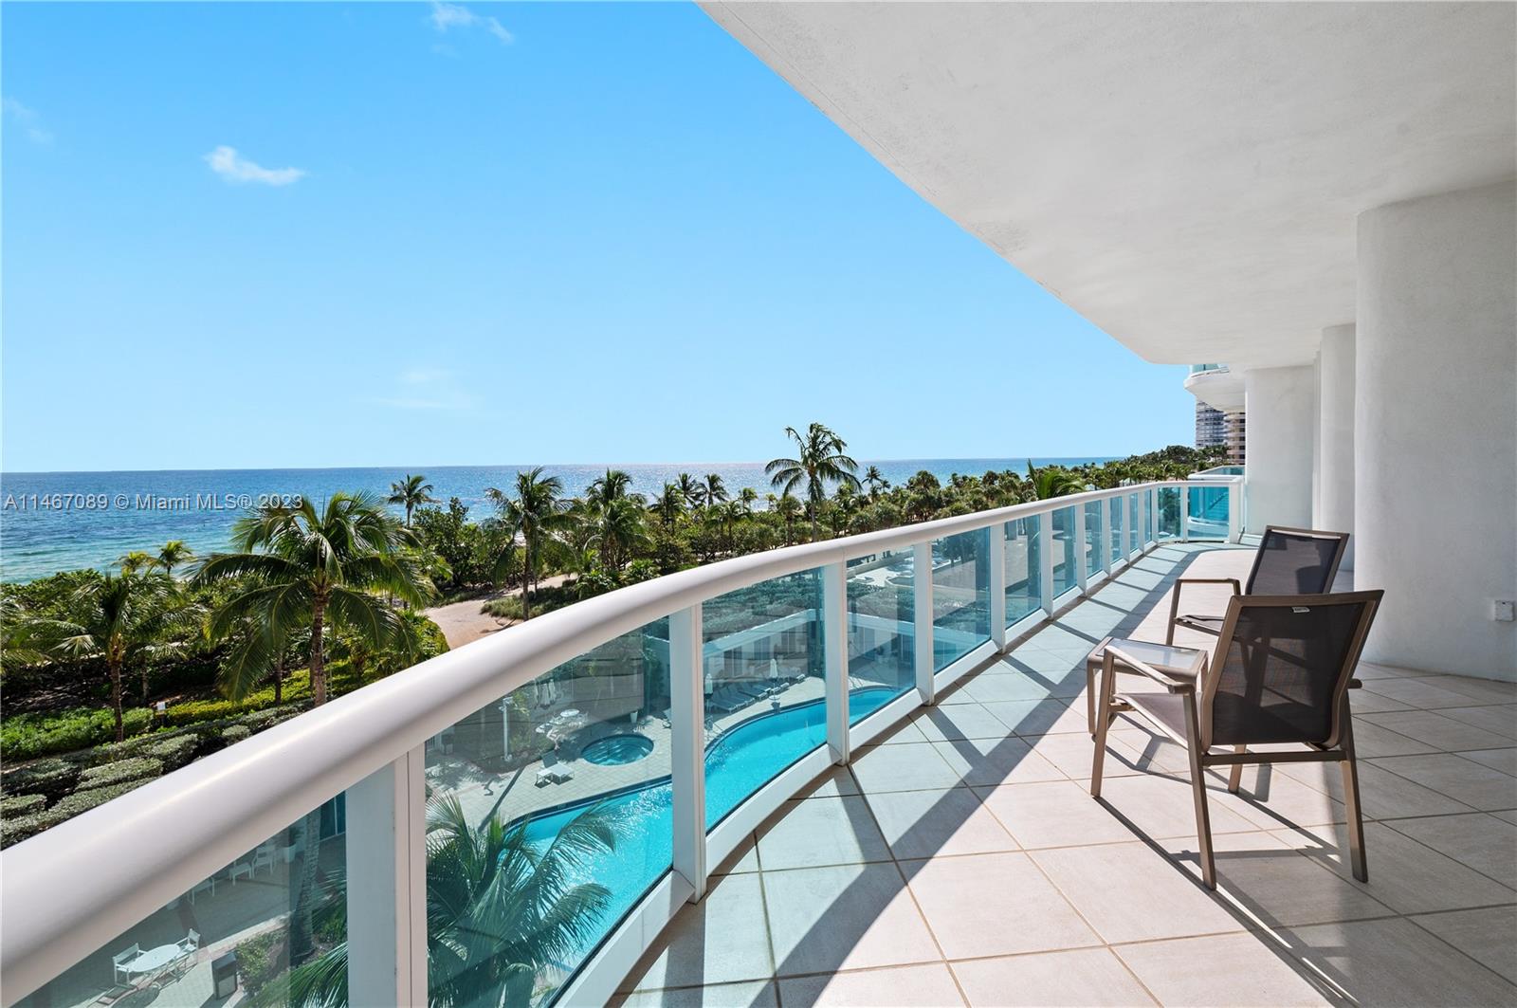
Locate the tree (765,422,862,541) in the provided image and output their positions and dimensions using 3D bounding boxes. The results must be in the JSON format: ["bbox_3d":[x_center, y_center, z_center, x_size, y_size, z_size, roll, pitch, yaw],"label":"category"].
[{"bbox_3d":[3.110,2.670,33.251,5.400,14.404,5.400,0,4,5],"label":"tree"}]

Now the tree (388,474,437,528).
[{"bbox_3d":[-35.353,1.336,60.185,4.400,8.830,4.400,-3,4,-30],"label":"tree"}]

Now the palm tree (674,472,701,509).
[{"bbox_3d":[-12.376,-0.060,104.384,5.400,10.787,5.400,-1,4,0],"label":"palm tree"}]

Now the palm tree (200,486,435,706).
[{"bbox_3d":[-11.318,5.495,14.984,4.900,11.388,4.900,-4,5,-38],"label":"palm tree"}]

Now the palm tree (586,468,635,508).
[{"bbox_3d":[-16.951,2.023,68.423,6.200,11.875,6.200,-1,4,0],"label":"palm tree"}]

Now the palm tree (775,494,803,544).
[{"bbox_3d":[4.260,2.680,82.286,4.000,8.020,4.000,-1,4,0],"label":"palm tree"}]

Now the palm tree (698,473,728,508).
[{"bbox_3d":[-8.139,-0.105,106.373,5.600,10.479,5.600,-1,4,0],"label":"palm tree"}]

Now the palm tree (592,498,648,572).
[{"bbox_3d":[-10.752,2.796,46.274,4.600,6.438,4.600,-2,4,-13],"label":"palm tree"}]

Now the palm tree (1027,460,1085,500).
[{"bbox_3d":[16.807,3.692,34.444,4.400,12.478,4.400,-1,4,0],"label":"palm tree"}]

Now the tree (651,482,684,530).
[{"bbox_3d":[-10.123,1.230,66.215,3.700,7.119,3.700,-1,4,-9],"label":"tree"}]

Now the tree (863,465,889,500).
[{"bbox_3d":[26.499,-2.986,132.412,5.200,11.584,5.200,-1,4,0],"label":"tree"}]

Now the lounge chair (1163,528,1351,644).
[{"bbox_3d":[2.766,0.642,3.288,0.606,0.977,0.629,-1,4,-5],"label":"lounge chair"}]

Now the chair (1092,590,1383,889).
[{"bbox_3d":[1.734,0.756,2.190,0.620,0.993,0.625,-1,4,-3],"label":"chair"}]

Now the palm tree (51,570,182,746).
[{"bbox_3d":[-22.243,5.162,20.363,3.400,5.662,3.400,3,5,42],"label":"palm tree"}]

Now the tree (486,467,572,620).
[{"bbox_3d":[-18.602,3.272,48.437,6.800,12.274,6.800,-1,4,0],"label":"tree"}]

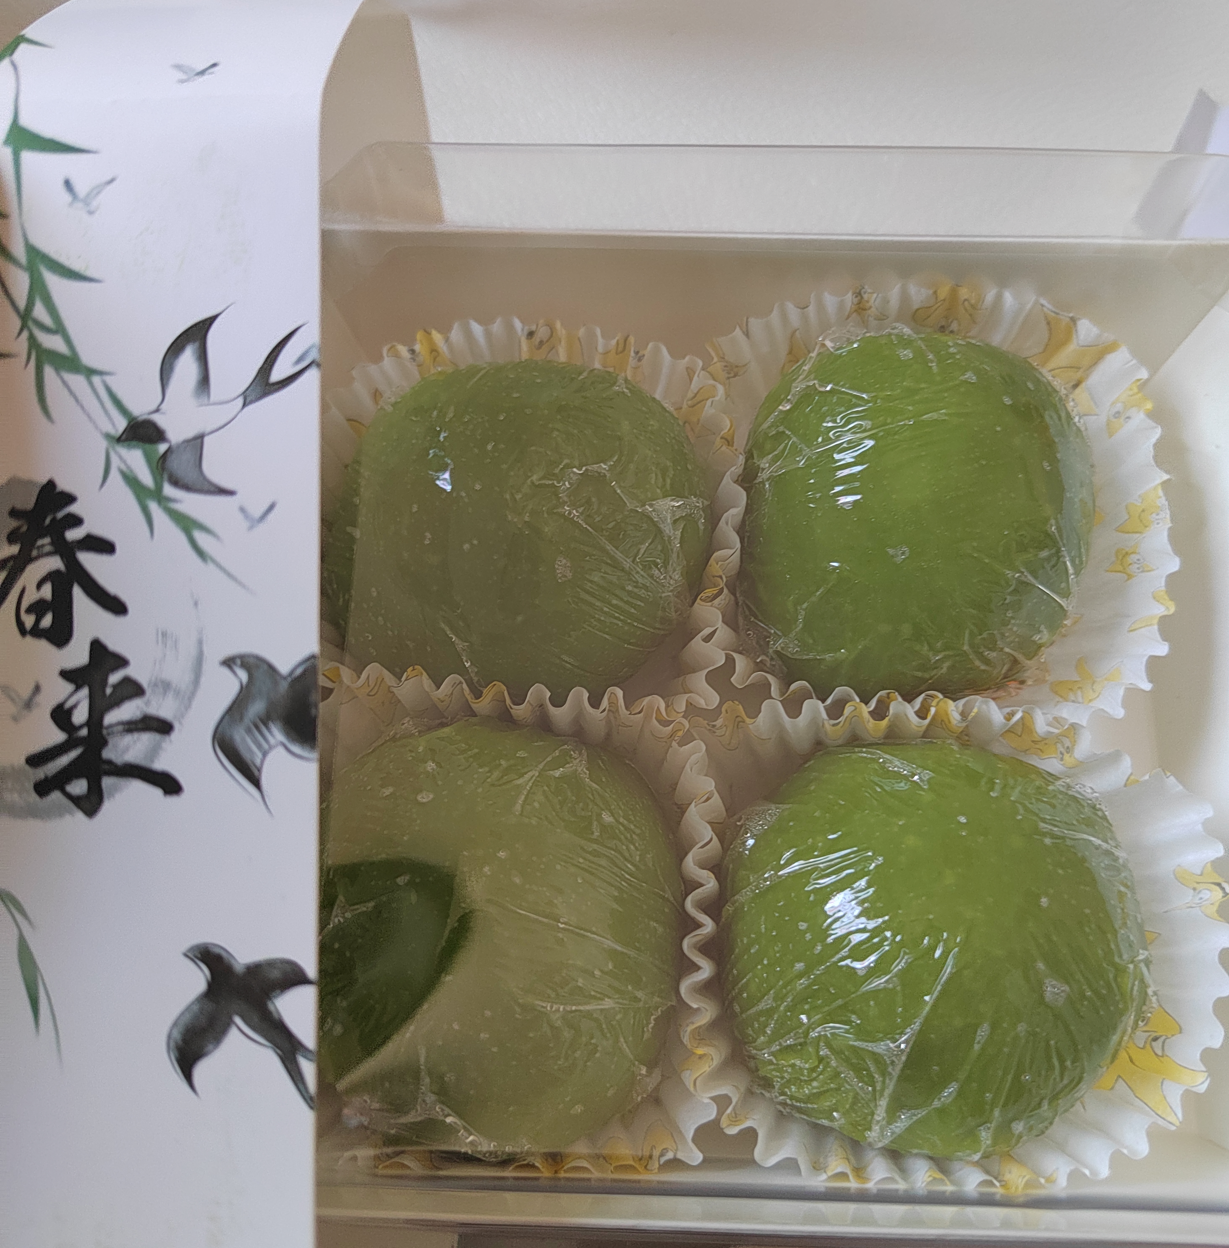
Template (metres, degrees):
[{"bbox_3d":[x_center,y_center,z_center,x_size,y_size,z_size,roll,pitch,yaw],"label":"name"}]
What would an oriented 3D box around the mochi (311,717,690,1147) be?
[{"bbox_3d":[-0.018,0.043,0.153,0.056,0.043,0.058,1,76,1],"label":"mochi"}]

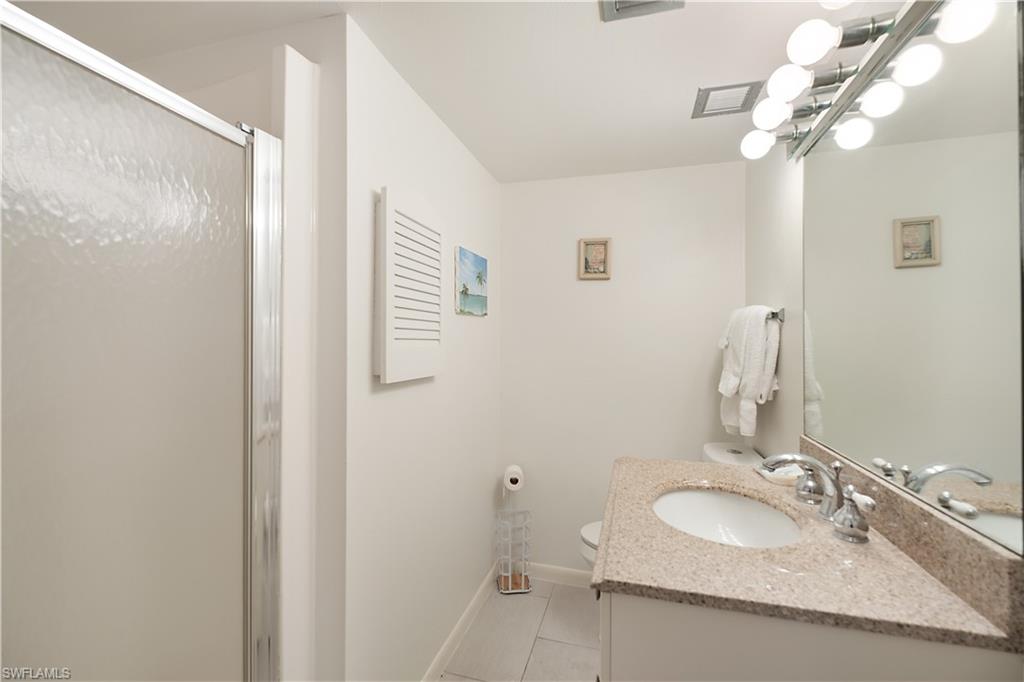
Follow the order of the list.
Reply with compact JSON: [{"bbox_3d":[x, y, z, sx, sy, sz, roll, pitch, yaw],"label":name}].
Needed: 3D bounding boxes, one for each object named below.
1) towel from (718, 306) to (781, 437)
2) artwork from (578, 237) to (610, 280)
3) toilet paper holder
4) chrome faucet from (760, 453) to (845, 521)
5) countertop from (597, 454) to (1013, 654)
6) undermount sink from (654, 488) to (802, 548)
[{"bbox_3d":[0.910,0.106,1.678,0.165,0.470,0.340,0,0,16],"label":"towel"},{"bbox_3d":[0.426,-0.423,2.211,0.160,0.222,0.020,0,0,16],"label":"artwork"},{"bbox_3d":[0.007,1.086,2.253,0.155,0.400,0.135,0,0,-10],"label":"toilet paper holder"},{"bbox_3d":[0.662,0.327,0.970,0.165,0.134,0.055,0,0,16],"label":"chrome faucet"},{"bbox_3d":[0.504,0.406,0.989,0.560,0.025,0.756,0,0,16],"label":"countertop"},{"bbox_3d":[0.495,0.479,1.008,0.330,0.150,0.415,0,0,16],"label":"undermount sink"}]

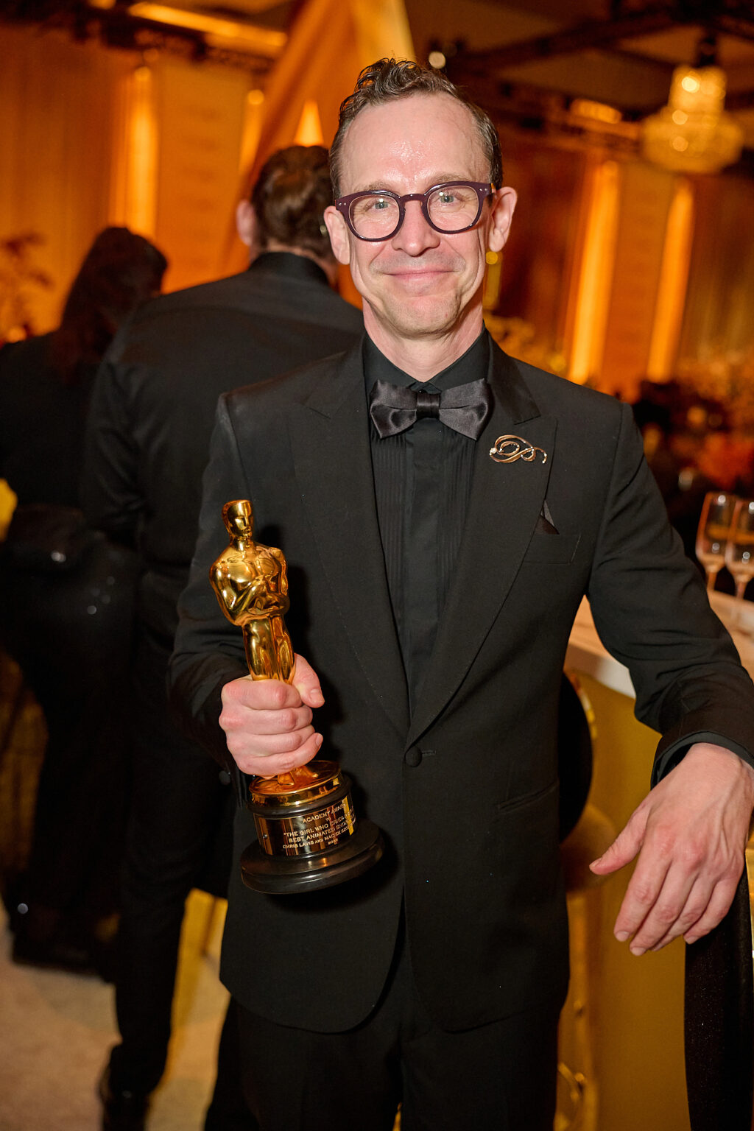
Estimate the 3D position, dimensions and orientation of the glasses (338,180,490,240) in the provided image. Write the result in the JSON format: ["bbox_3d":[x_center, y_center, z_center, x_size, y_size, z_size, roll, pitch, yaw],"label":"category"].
[{"bbox_3d":[0.040,-0.340,1.070,0.142,0.046,0.145,-3,14,6],"label":"glasses"}]

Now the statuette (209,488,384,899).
[{"bbox_3d":[-0.091,0.111,0.996,0.133,0.343,0.133,-16,9,-31],"label":"statuette"}]

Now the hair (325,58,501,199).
[{"bbox_3d":[0.045,-0.400,1.117,0.167,0.170,0.185,-3,14,6],"label":"hair"}]

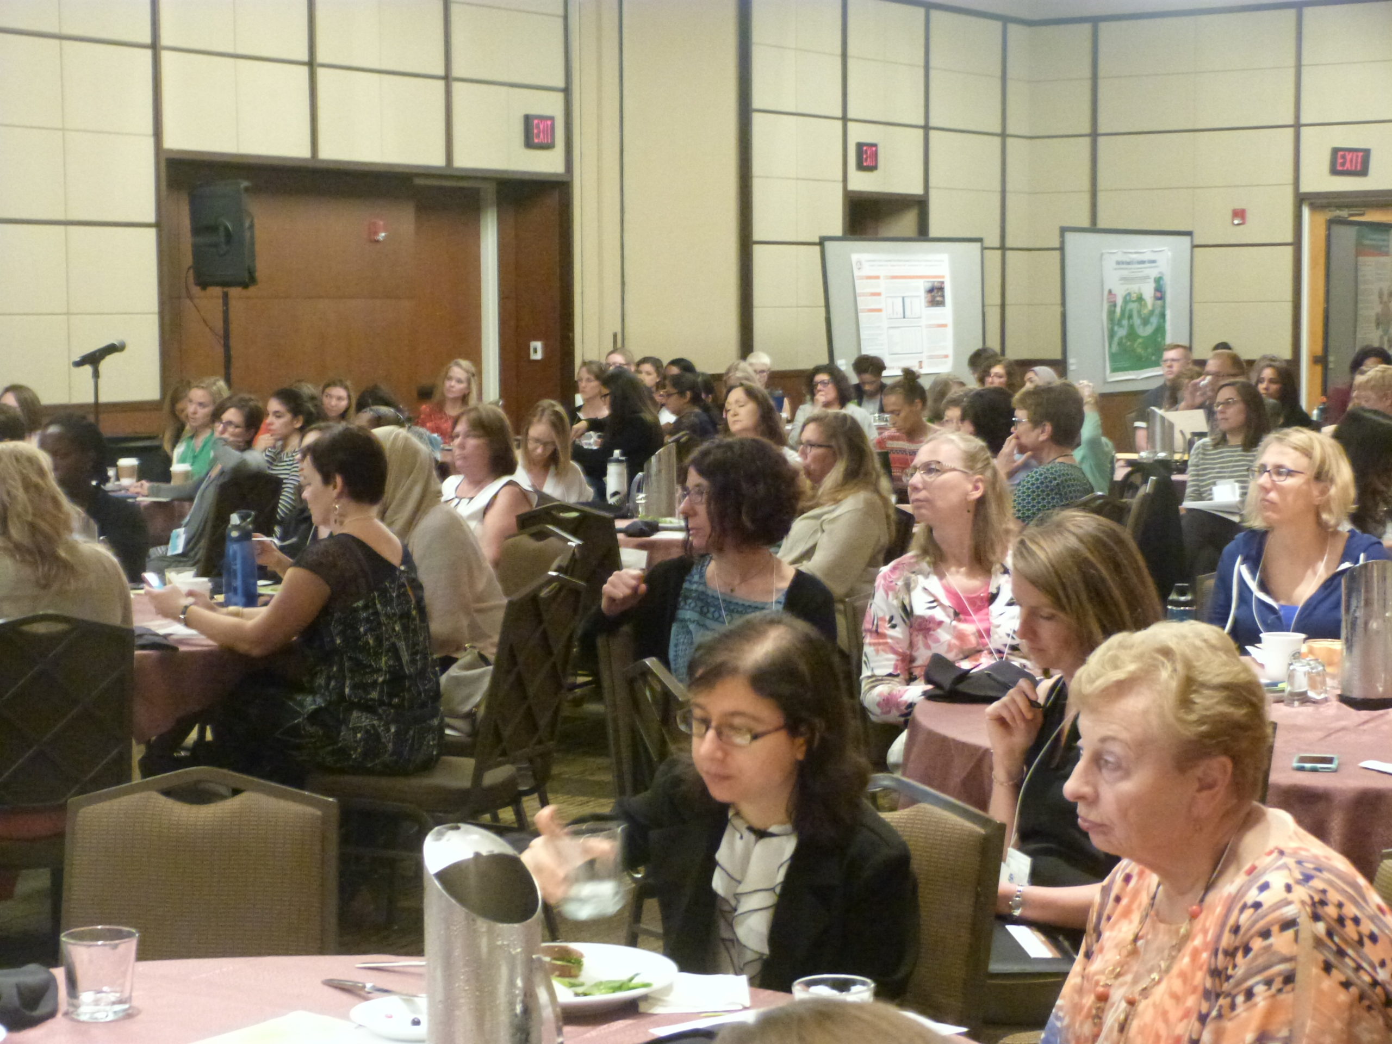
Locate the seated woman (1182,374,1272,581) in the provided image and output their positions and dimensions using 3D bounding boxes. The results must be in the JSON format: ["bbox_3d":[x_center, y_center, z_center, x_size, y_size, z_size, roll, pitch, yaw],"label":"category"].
[{"bbox_3d":[2.120,0.031,11.950,0.500,1.220,0.780,3,5,33],"label":"seated woman"}]

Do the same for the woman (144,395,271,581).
[{"bbox_3d":[-1.923,0.122,11.418,0.750,1.270,0.500,1,5,23],"label":"woman"}]

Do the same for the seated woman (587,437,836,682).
[{"bbox_3d":[0.040,0.462,6.450,0.580,1.260,0.720,0,5,9],"label":"seated woman"}]

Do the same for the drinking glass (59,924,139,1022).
[{"bbox_3d":[-0.705,0.534,3.421,0.090,0.094,0.090,0,4,0],"label":"drinking glass"}]

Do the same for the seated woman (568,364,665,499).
[{"bbox_3d":[-0.482,-0.089,13.467,0.720,1.270,0.470,3,5,37],"label":"seated woman"}]

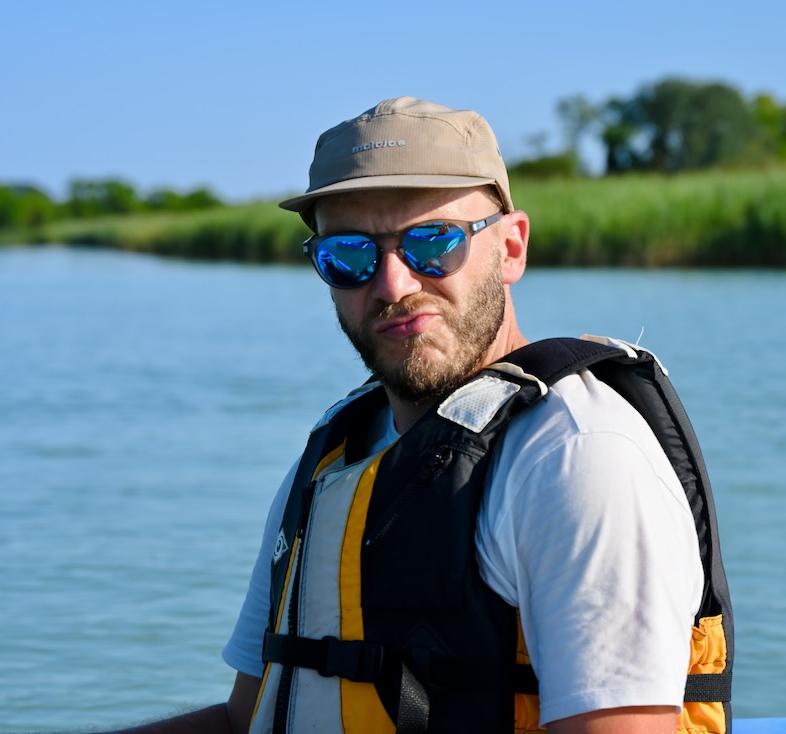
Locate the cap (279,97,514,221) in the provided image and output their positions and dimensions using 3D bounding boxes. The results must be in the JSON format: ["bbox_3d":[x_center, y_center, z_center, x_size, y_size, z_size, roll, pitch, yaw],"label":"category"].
[{"bbox_3d":[-0.001,-0.166,2.140,0.170,0.116,0.265,-7,-1,17],"label":"cap"}]

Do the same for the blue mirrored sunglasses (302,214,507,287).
[{"bbox_3d":[0.017,-0.101,2.129,0.145,0.050,0.147,-6,6,17],"label":"blue mirrored sunglasses"}]

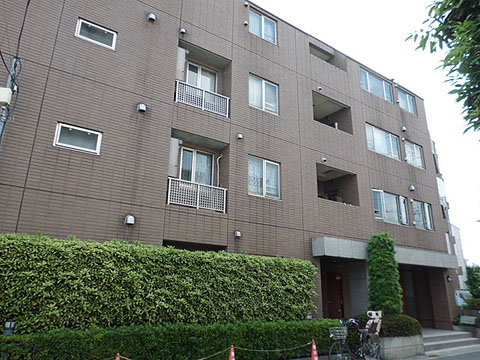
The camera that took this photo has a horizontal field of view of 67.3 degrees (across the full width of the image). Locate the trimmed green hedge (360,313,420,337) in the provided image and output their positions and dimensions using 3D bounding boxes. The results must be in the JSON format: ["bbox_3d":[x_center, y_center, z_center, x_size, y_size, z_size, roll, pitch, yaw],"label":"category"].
[{"bbox_3d":[4.400,4.348,10.851,2.050,0.607,0.984,13,-21,-32],"label":"trimmed green hedge"}]

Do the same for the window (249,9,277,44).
[{"bbox_3d":[0.787,-5.270,12.424,1.227,1.093,0.120,13,-21,-32],"label":"window"}]

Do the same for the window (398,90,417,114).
[{"bbox_3d":[7.912,-3.640,17.110,1.400,1.051,0.120,13,-21,-32],"label":"window"}]

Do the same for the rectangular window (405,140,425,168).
[{"bbox_3d":[7.859,-1.114,16.299,1.442,1.131,0.120,13,-21,-32],"label":"rectangular window"}]

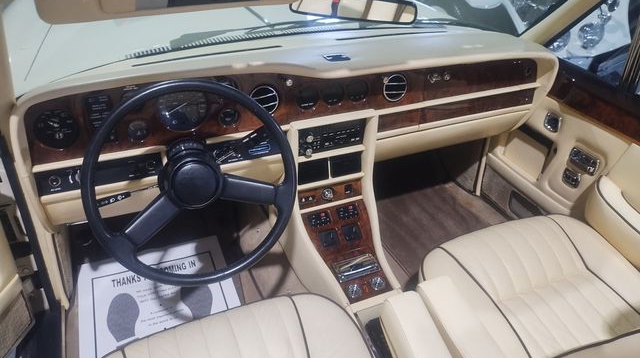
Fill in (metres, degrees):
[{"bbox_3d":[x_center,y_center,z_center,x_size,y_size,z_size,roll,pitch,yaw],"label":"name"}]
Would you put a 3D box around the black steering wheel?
[{"bbox_3d":[-0.242,0.009,0.905,0.396,0.396,0.090,-12,12,-21],"label":"black steering wheel"}]

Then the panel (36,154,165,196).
[{"bbox_3d":[-0.466,-0.012,0.994,0.246,0.060,0.025,-12,36,-21],"label":"panel"}]

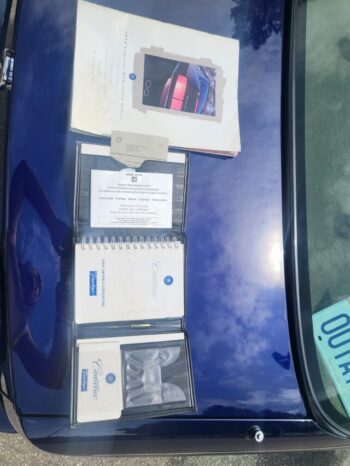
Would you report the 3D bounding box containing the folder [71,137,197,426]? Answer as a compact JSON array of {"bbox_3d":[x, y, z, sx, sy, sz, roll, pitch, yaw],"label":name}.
[{"bbox_3d":[-0.067,0.077,0.608,0.203,0.030,0.460,1,82,-17],"label":"folder"}]

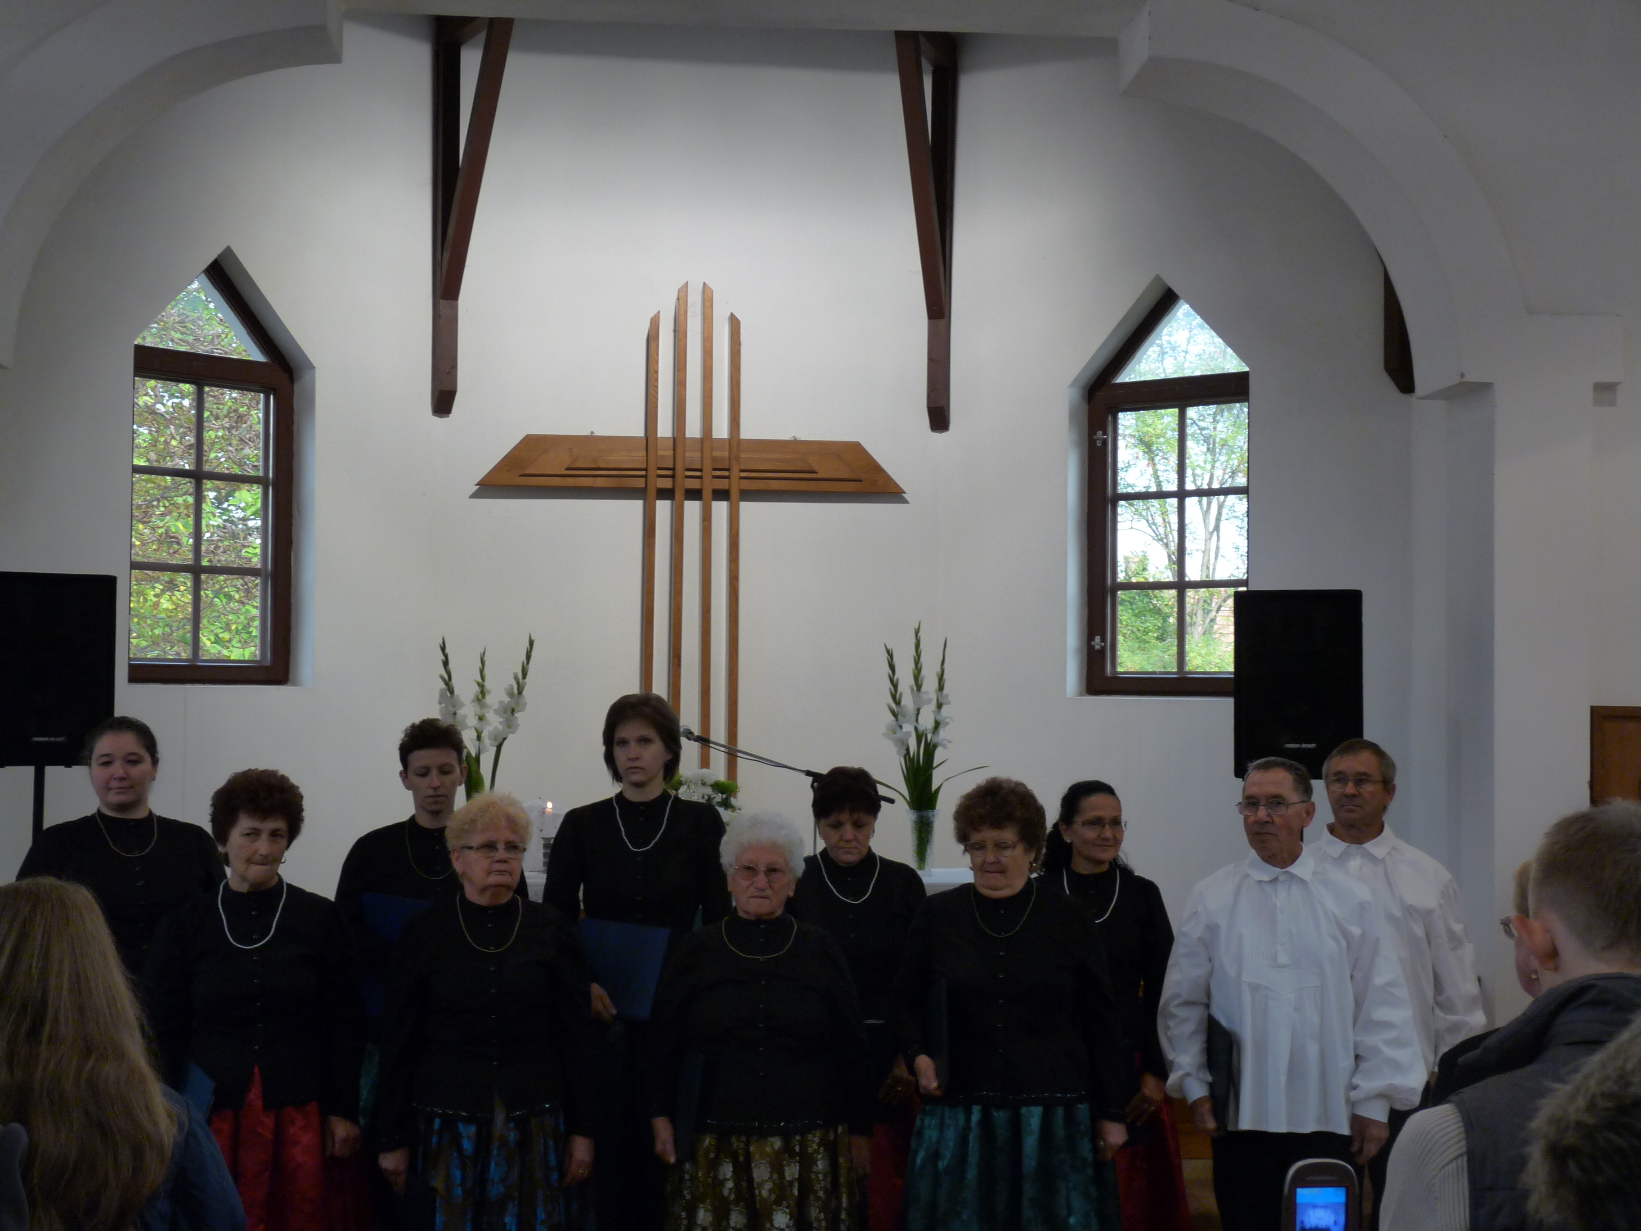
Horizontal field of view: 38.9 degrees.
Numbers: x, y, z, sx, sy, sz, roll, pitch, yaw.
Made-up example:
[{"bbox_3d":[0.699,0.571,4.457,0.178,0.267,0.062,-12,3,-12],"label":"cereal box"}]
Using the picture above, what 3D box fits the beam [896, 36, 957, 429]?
[{"bbox_3d":[0.424,-1.500,9.196,0.075,1.493,0.680,0,-2,17],"label":"beam"}]

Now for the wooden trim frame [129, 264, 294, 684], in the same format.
[{"bbox_3d":[-2.312,-0.545,8.626,0.100,1.613,0.794,-1,-2,39],"label":"wooden trim frame"}]

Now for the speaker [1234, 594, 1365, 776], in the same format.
[{"bbox_3d":[1.654,0.240,8.036,0.424,0.641,0.380,0,-2,12],"label":"speaker"}]

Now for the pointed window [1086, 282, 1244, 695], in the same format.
[{"bbox_3d":[1.408,-0.488,9.021,0.803,1.617,0.100,-1,-2,39],"label":"pointed window"}]

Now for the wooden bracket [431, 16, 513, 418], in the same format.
[{"bbox_3d":[-1.366,-1.531,9.021,0.075,1.457,0.680,1,-2,-28],"label":"wooden bracket"}]

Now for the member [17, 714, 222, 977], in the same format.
[{"bbox_3d":[-1.735,1.096,5.726,0.520,1.700,0.320,1,-2,-20],"label":"member"}]

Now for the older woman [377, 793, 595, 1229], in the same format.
[{"bbox_3d":[-0.765,1.173,5.279,0.500,1.536,0.340,1,-2,-12],"label":"older woman"}]

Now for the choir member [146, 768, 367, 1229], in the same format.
[{"bbox_3d":[-1.280,1.141,5.228,0.500,1.590,0.330,1,-2,-14],"label":"choir member"}]

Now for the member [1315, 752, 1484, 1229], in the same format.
[{"bbox_3d":[1.409,1.147,5.977,0.570,1.662,0.330,0,-2,18],"label":"member"}]

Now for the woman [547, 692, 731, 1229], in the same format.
[{"bbox_3d":[-0.464,1.077,5.825,0.470,1.764,0.300,1,-2,-6],"label":"woman"}]

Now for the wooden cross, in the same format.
[{"bbox_3d":[-0.517,-0.314,9.337,1.717,2.047,0.100,1,-2,-6],"label":"wooden cross"}]

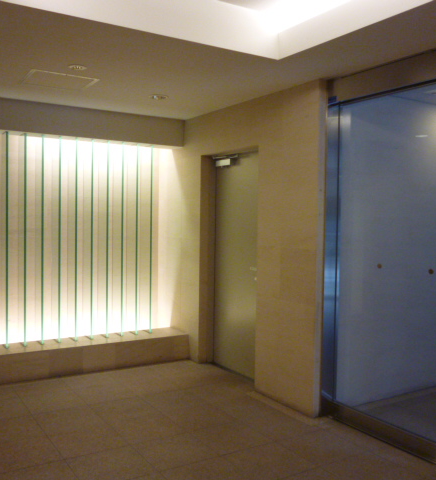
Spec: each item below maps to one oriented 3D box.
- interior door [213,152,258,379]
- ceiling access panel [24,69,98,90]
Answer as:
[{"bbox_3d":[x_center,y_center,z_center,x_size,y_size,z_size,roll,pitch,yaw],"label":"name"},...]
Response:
[{"bbox_3d":[0.200,0.223,4.756,0.050,2.000,0.790,-1,3,-33],"label":"interior door"},{"bbox_3d":[-1.196,-1.193,3.856,0.460,0.020,0.450,0,3,-33],"label":"ceiling access panel"}]

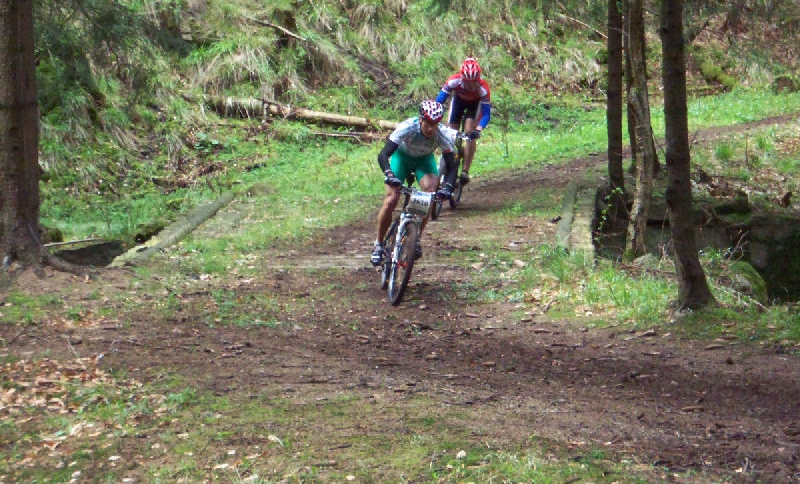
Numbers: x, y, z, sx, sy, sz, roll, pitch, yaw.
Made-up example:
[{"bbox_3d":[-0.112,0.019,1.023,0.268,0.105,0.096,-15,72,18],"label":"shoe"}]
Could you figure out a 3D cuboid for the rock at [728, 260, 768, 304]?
[{"bbox_3d":[2.883,0.336,22.400,0.340,0.350,0.340,0,3,0],"label":"rock"}]

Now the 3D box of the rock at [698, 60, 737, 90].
[{"bbox_3d":[4.932,-2.586,42.000,0.580,0.460,0.500,0,3,0],"label":"rock"}]

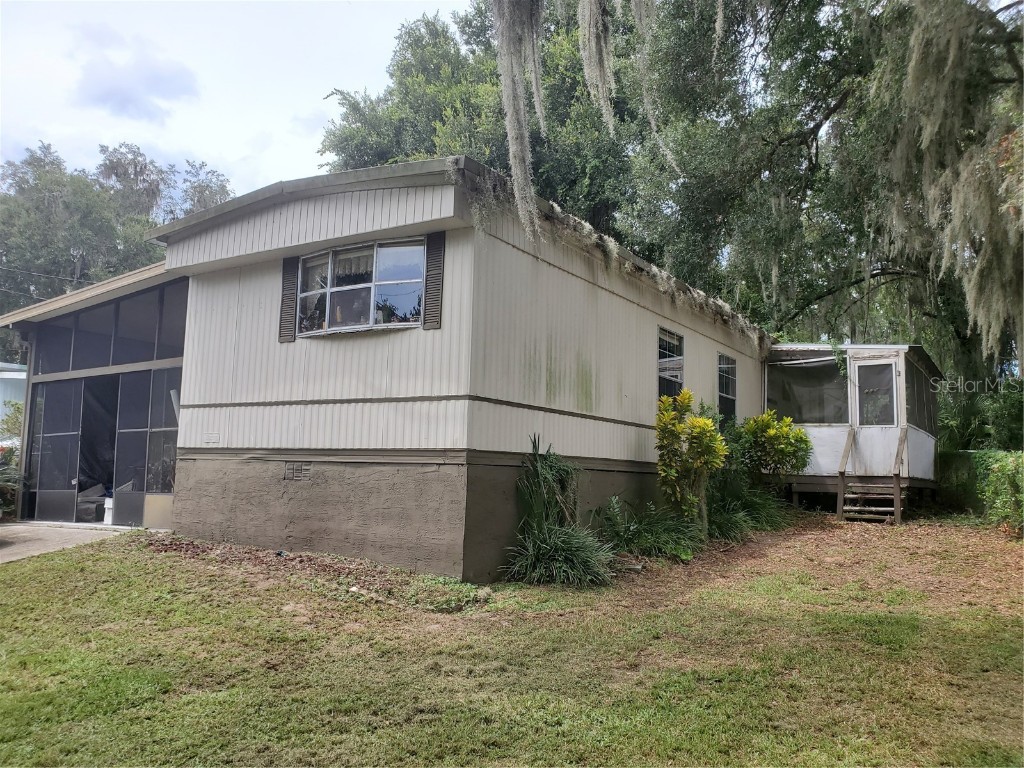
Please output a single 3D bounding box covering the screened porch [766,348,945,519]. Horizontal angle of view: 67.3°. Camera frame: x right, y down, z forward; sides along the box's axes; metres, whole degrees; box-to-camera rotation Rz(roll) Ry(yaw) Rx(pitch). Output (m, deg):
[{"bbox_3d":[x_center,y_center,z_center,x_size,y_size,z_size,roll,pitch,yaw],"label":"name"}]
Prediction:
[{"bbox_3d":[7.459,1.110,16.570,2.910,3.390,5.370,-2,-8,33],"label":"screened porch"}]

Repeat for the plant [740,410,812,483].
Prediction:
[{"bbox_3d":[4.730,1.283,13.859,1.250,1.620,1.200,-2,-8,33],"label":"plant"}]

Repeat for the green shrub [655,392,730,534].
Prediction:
[{"bbox_3d":[2.578,1.118,10.983,0.900,2.030,0.880,-2,-8,33],"label":"green shrub"}]

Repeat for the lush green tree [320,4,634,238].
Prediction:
[{"bbox_3d":[-1.186,-3.888,21.565,8.800,14.270,8.500,2,-6,0],"label":"lush green tree"}]

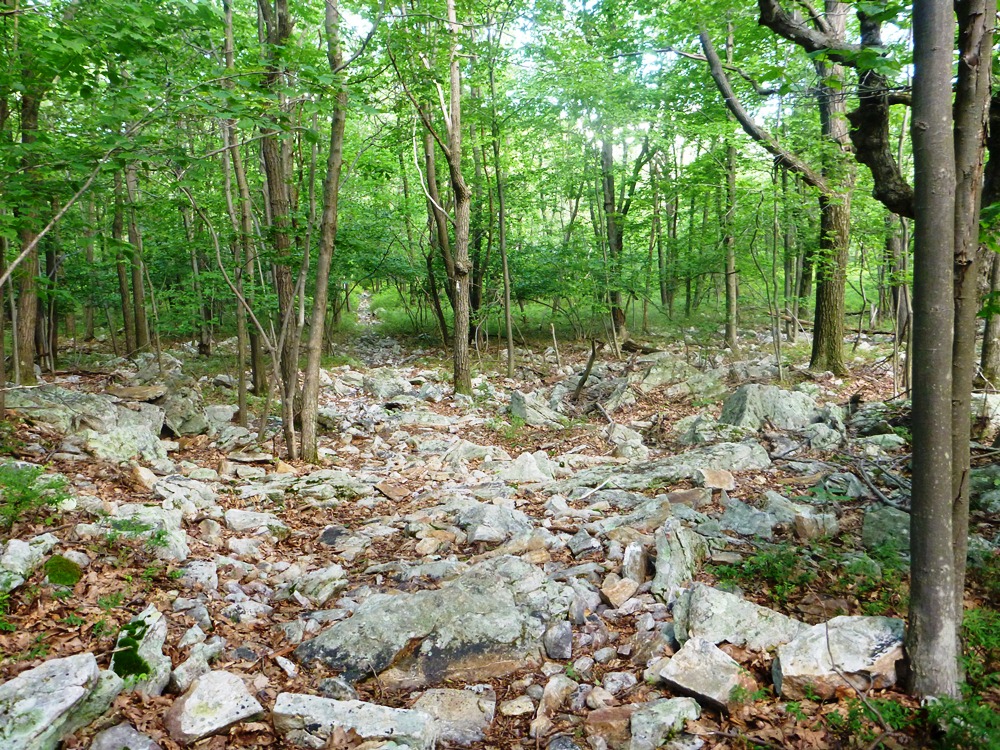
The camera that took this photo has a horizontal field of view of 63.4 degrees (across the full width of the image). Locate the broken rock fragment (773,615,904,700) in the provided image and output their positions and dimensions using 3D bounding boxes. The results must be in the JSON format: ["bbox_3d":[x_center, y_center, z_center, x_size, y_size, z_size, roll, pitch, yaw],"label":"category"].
[{"bbox_3d":[1.349,1.128,3.255,0.440,0.190,0.320,0,5,-5],"label":"broken rock fragment"}]

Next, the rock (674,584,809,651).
[{"bbox_3d":[1.111,1.106,3.720,0.580,0.240,0.340,1,4,9],"label":"rock"}]

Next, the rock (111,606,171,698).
[{"bbox_3d":[-1.432,1.086,3.221,0.210,0.250,0.220,-2,5,-25],"label":"rock"}]

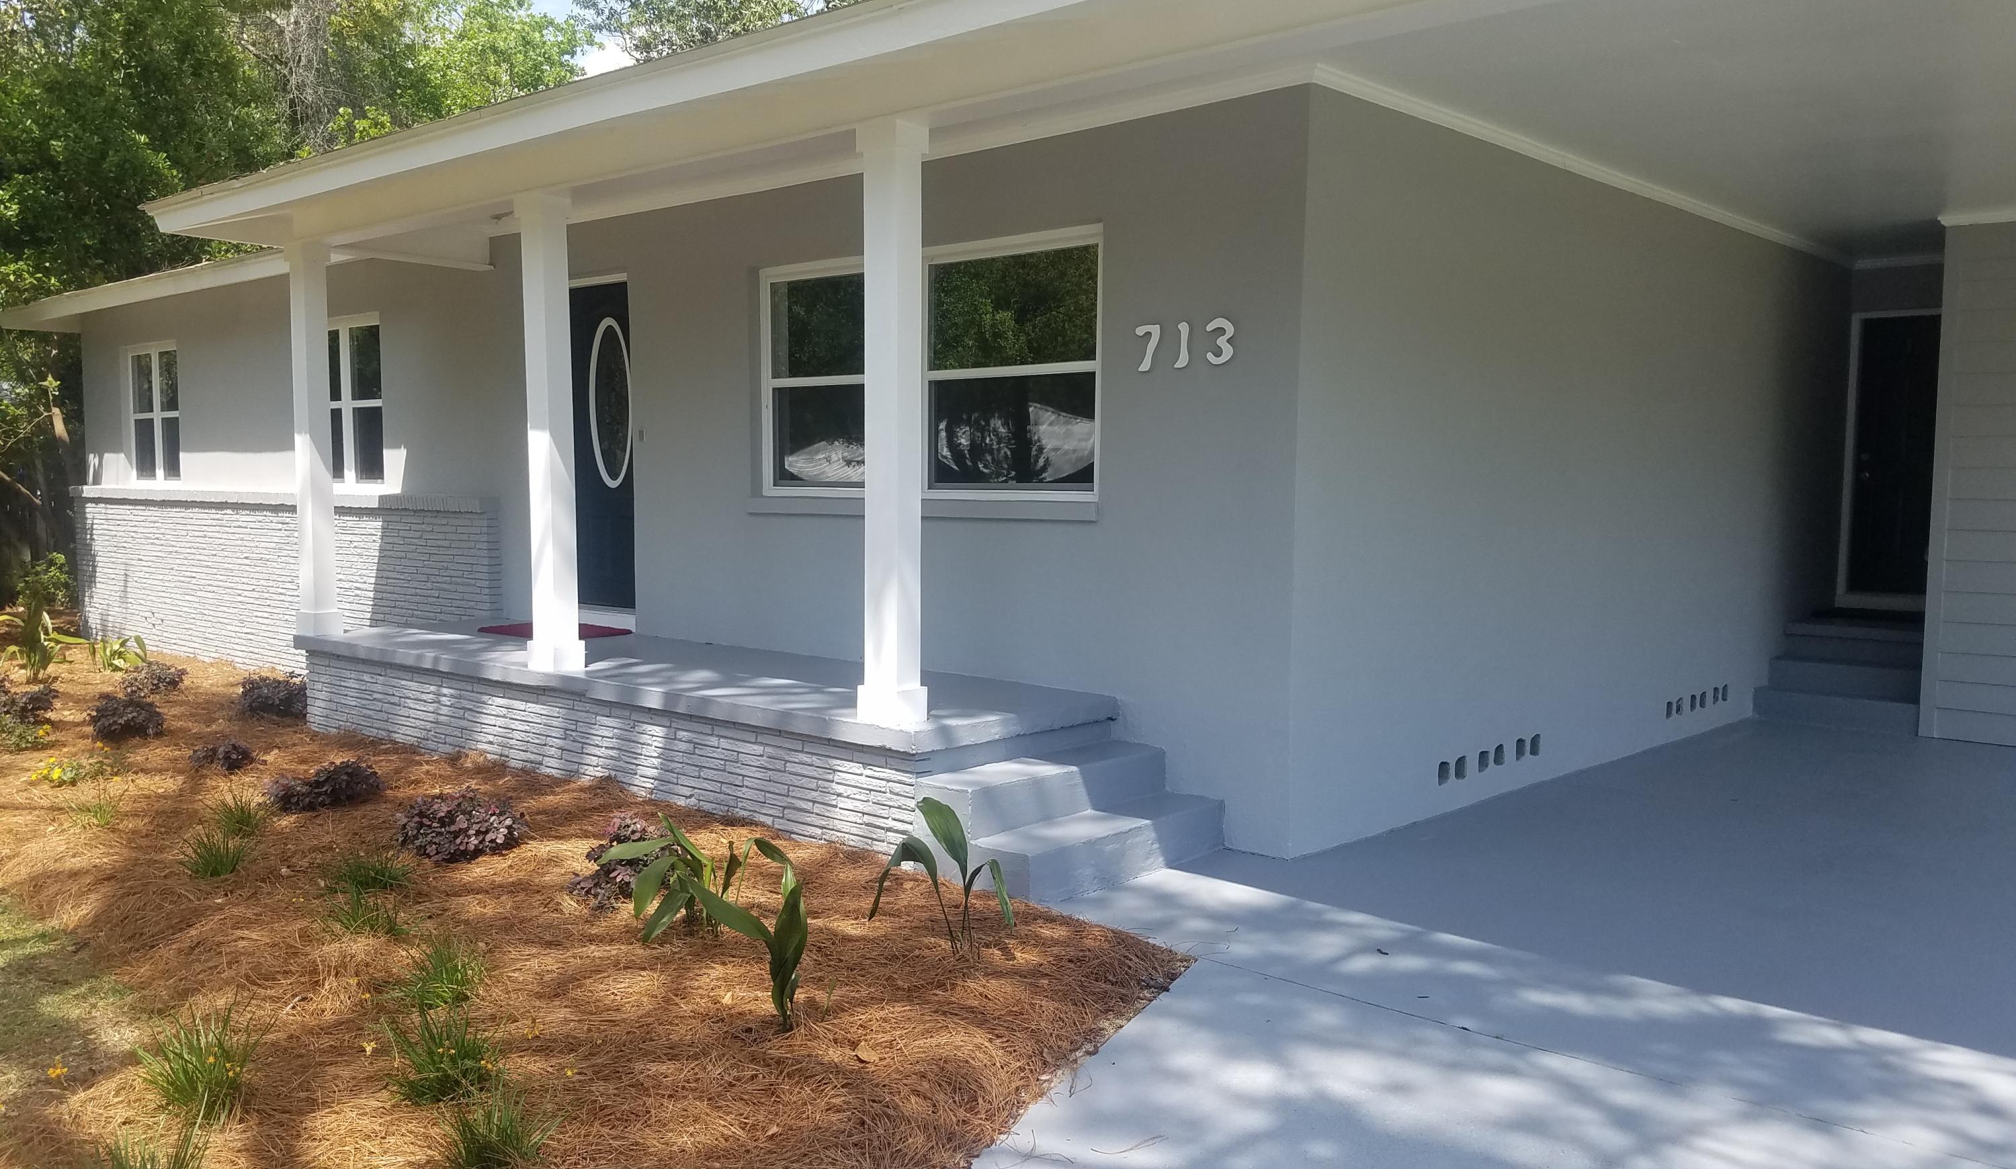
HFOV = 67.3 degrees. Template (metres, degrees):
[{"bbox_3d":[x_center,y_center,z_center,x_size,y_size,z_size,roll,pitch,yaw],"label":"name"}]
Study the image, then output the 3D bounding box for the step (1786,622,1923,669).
[{"bbox_3d":[6.100,0.409,10.694,1.040,0.230,0.360,4,5,42],"label":"step"}]

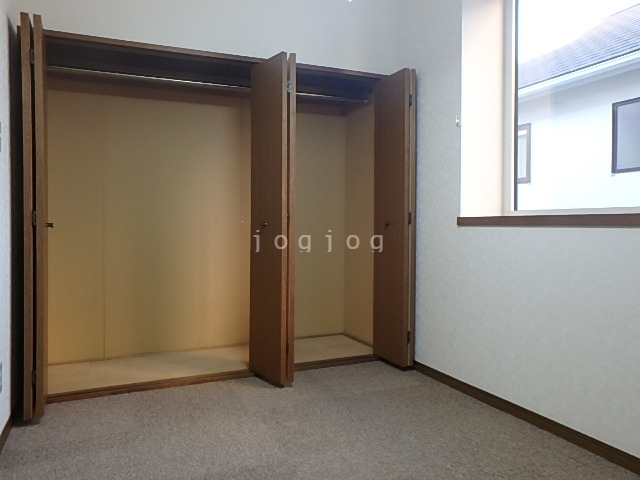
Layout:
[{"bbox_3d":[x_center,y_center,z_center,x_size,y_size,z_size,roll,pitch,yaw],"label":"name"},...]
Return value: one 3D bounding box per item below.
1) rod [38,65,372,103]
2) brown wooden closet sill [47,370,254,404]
[{"bbox_3d":[-0.624,-1.000,3.110,2.077,0.032,0.032,-1,1,-23],"label":"rod"},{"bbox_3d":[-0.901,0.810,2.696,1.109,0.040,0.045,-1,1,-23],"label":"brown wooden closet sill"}]

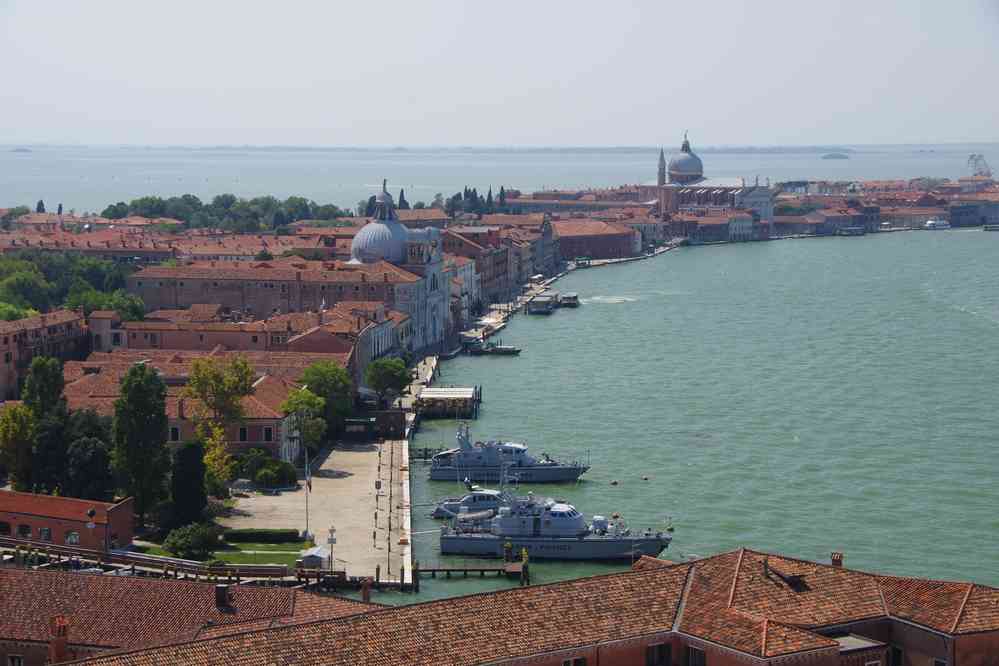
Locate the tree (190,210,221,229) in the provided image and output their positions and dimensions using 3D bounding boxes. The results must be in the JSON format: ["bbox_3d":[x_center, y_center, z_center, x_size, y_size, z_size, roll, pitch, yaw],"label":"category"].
[{"bbox_3d":[-131.774,-46.825,929.672,14.000,15.800,13.000,0,5,0],"label":"tree"}]

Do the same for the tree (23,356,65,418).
[{"bbox_3d":[-65.165,11.827,297.399,5.800,17.060,5.800,0,5,0],"label":"tree"}]

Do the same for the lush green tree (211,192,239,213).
[{"bbox_3d":[-132.055,-56.450,999.076,13.500,21.980,13.000,0,5,0],"label":"lush green tree"}]

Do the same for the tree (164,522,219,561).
[{"bbox_3d":[-35.541,23.873,240.080,6.300,4.080,5.800,0,5,0],"label":"tree"}]

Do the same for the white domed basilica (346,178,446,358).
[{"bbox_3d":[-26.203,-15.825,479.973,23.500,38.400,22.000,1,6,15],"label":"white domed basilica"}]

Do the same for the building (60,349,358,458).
[{"bbox_3d":[-49.500,11.670,346.630,44.000,10.800,60.000,0,5,-3],"label":"building"}]

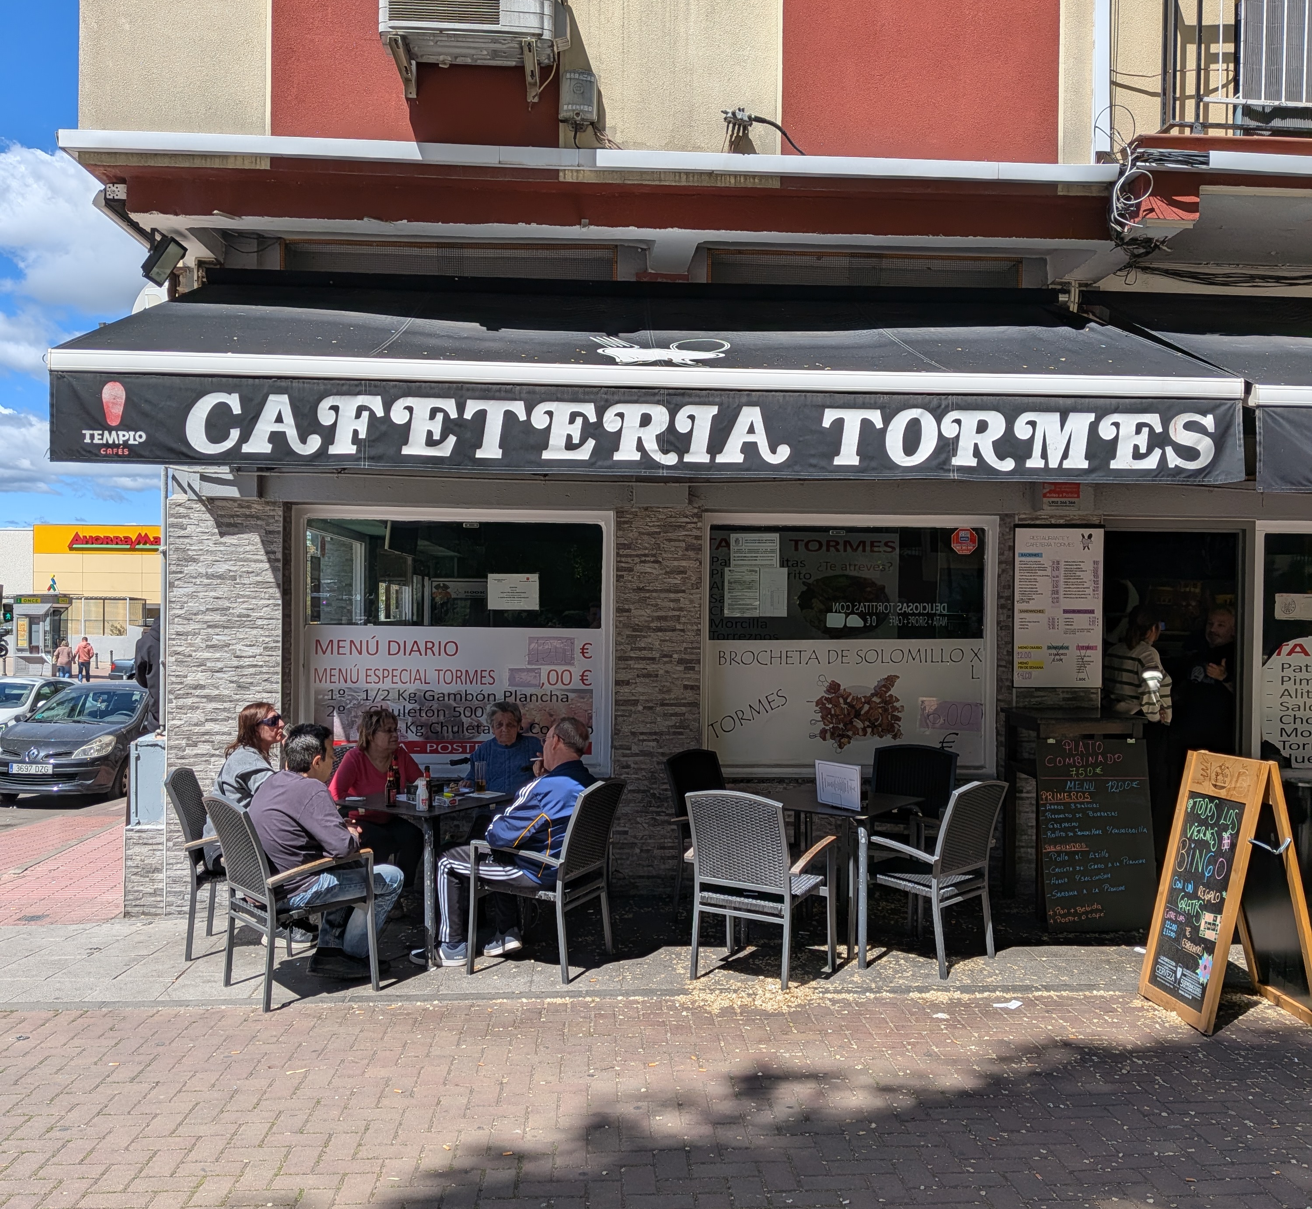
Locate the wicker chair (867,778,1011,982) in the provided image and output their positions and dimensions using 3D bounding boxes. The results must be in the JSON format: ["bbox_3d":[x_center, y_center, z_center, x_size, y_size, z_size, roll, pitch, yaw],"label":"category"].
[{"bbox_3d":[1.347,1.277,5.889,0.575,0.880,0.585,0,1,-44],"label":"wicker chair"}]

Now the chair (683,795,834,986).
[{"bbox_3d":[0.474,1.271,5.598,0.575,0.880,0.585,1,1,30],"label":"chair"}]

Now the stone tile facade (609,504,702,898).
[{"bbox_3d":[0.008,0.580,7.334,0.524,2.367,0.150,1,1,-3],"label":"stone tile facade"}]

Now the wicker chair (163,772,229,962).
[{"bbox_3d":[-2.045,1.244,5.979,0.585,0.880,0.575,0,0,-11],"label":"wicker chair"}]

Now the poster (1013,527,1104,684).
[{"bbox_3d":[2.367,0.012,7.152,0.542,0.965,0.030,1,1,-3],"label":"poster"}]

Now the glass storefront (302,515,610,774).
[{"bbox_3d":[-1.190,0.230,7.245,1.834,1.574,0.100,1,1,-3],"label":"glass storefront"}]

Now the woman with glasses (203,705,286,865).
[{"bbox_3d":[-1.933,1.123,6.233,0.700,1.260,0.480,1,1,-9],"label":"woman with glasses"}]

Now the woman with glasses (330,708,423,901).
[{"bbox_3d":[-1.451,1.117,6.262,0.550,1.160,0.750,0,1,-39],"label":"woman with glasses"}]

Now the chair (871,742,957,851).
[{"bbox_3d":[1.357,1.313,6.852,0.570,0.935,0.600,1,1,30],"label":"chair"}]

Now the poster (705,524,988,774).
[{"bbox_3d":[1.104,0.260,6.954,1.640,1.440,0.040,1,0,-4],"label":"poster"}]

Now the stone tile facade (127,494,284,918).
[{"bbox_3d":[-2.393,0.540,6.599,0.820,2.260,0.300,1,0,-4],"label":"stone tile facade"}]

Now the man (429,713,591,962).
[{"bbox_3d":[-0.710,1.151,6.064,0.830,1.235,0.540,1,1,18],"label":"man"}]

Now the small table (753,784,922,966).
[{"bbox_3d":[0.895,1.351,6.145,0.660,0.720,0.660,1,1,33],"label":"small table"}]

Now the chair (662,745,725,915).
[{"bbox_3d":[0.412,1.304,6.762,0.600,0.935,0.570,1,1,32],"label":"chair"}]

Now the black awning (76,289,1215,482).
[{"bbox_3d":[-0.013,-1.103,5.491,4.520,1.210,1.900,1,0,-4],"label":"black awning"}]

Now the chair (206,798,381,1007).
[{"bbox_3d":[-1.625,1.253,5.351,0.585,0.880,0.575,0,1,-43],"label":"chair"}]

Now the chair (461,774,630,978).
[{"bbox_3d":[-0.505,1.304,5.992,0.600,0.935,0.570,1,1,20],"label":"chair"}]

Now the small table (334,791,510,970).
[{"bbox_3d":[-1.220,1.387,6.336,0.700,0.745,0.700,1,1,31],"label":"small table"}]

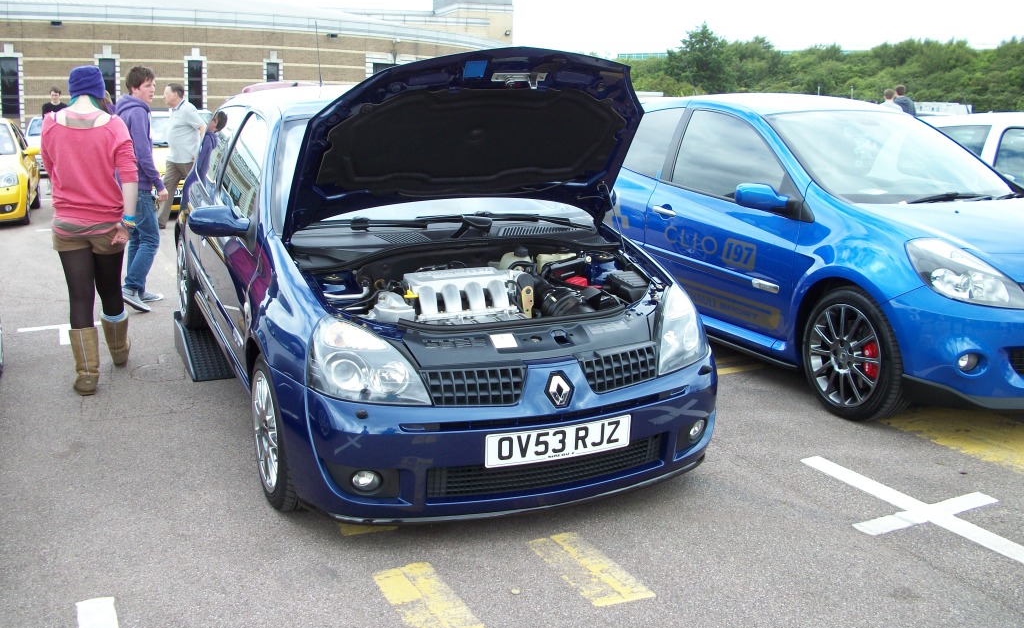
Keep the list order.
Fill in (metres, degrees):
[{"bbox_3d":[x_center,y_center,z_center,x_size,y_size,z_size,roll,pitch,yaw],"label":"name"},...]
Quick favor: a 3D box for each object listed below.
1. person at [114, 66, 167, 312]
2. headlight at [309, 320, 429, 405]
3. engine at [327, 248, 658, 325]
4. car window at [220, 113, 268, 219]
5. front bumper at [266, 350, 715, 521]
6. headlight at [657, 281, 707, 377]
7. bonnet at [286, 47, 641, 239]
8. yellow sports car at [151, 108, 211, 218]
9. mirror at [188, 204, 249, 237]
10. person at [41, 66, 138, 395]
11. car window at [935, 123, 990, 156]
[{"bbox_3d":[-2.730,-0.933,7.650,0.450,1.720,0.500,1,11,6],"label":"person"},{"bbox_3d":[-0.472,0.144,3.257,0.345,0.245,0.340,-3,16,-17],"label":"headlight"},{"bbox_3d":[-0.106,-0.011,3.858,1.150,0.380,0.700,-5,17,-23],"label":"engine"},{"bbox_3d":[-1.108,-0.637,4.335,0.070,0.400,0.850,17,7,-28],"label":"car window"},{"bbox_3d":[0.061,0.362,3.552,1.620,0.530,0.520,-5,17,-23],"label":"front bumper"},{"bbox_3d":[0.598,0.044,3.719,0.345,0.245,0.340,-8,18,-30],"label":"headlight"},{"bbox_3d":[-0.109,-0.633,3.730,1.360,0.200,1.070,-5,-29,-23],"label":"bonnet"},{"bbox_3d":[-5.050,-2.296,15.400,1.650,1.430,3.830,-4,12,-18],"label":"yellow sports car"},{"bbox_3d":[-1.141,-0.360,4.001,0.220,0.125,0.140,-5,17,-23],"label":"mirror"},{"bbox_3d":[-2.200,-0.477,5.530,0.520,1.640,0.430,-4,12,-16],"label":"person"},{"bbox_3d":[3.170,-1.204,7.400,0.070,0.380,0.680,14,7,-16],"label":"car window"}]

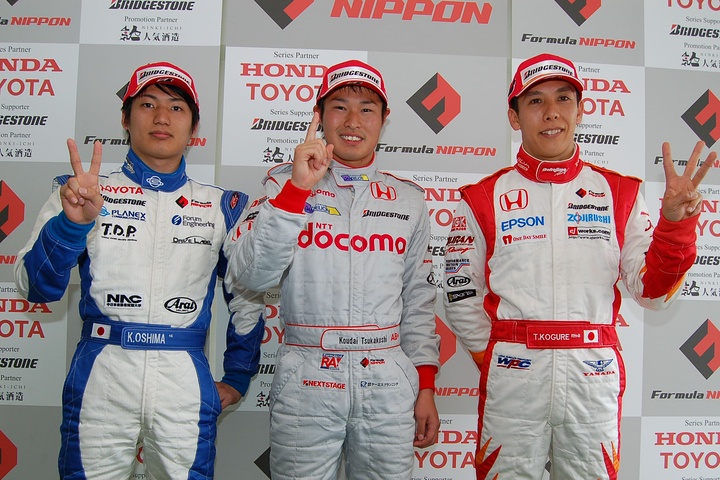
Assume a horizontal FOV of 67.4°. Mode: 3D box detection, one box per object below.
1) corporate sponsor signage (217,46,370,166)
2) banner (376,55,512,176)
[{"bbox_3d":[-0.206,-0.417,1.706,0.453,0.385,0.020,2,-2,-2],"label":"corporate sponsor signage"},{"bbox_3d":[0.251,-0.406,1.721,0.444,0.385,0.020,2,-2,-2],"label":"banner"}]

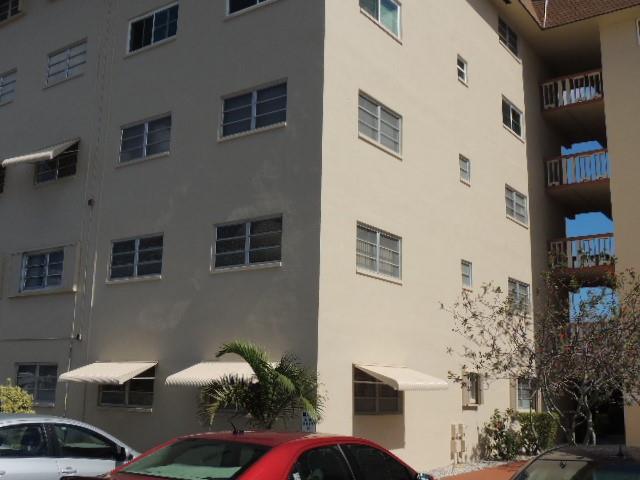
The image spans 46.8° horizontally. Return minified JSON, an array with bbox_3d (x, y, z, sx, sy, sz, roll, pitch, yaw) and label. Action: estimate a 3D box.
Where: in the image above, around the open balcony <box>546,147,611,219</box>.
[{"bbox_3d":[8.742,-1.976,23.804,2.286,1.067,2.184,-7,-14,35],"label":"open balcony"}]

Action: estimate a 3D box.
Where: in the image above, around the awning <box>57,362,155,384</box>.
[{"bbox_3d":[-4.400,2.741,15.303,2.042,0.488,0.914,-7,-14,35],"label":"awning"}]

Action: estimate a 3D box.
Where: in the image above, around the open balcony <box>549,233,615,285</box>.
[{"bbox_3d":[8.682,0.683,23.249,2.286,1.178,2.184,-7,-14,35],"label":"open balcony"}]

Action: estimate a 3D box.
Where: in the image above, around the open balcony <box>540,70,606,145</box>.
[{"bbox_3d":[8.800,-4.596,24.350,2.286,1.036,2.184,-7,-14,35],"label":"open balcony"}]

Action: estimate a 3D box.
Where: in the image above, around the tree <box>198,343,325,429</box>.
[{"bbox_3d":[-0.912,2.806,11.733,1.971,2.408,1.869,1,-12,0],"label":"tree"}]

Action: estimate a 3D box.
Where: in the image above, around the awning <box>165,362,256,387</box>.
[{"bbox_3d":[-1.794,2.416,13.440,2.001,0.477,0.914,-7,-14,35],"label":"awning"}]

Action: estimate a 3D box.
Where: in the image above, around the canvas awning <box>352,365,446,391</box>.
[{"bbox_3d":[1.571,2.631,14.089,0.965,0.488,1.940,-7,-14,35],"label":"canvas awning"}]

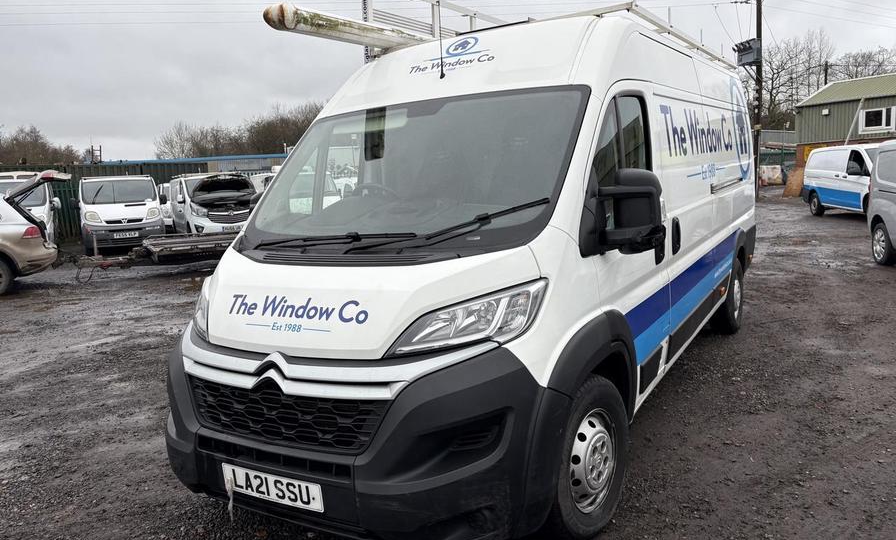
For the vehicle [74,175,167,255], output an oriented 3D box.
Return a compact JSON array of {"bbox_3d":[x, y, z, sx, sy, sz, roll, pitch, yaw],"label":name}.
[{"bbox_3d":[-9.174,-1.584,18.798,1.900,1.970,4.780,-6,8,-25],"label":"vehicle"}]

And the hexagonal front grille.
[{"bbox_3d":[-0.672,0.534,2.612,1.070,0.230,0.140,1,10,31],"label":"hexagonal front grille"}]

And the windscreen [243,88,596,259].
[{"bbox_3d":[-0.237,-0.465,3.308,1.720,0.180,1.080,1,52,31],"label":"windscreen"}]

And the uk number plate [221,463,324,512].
[{"bbox_3d":[-0.684,0.838,2.599,0.520,0.111,0.015,1,10,31],"label":"uk number plate"}]

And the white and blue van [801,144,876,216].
[{"bbox_3d":[11.372,-2.318,17.653,1.930,1.910,4.950,-2,8,6],"label":"white and blue van"}]

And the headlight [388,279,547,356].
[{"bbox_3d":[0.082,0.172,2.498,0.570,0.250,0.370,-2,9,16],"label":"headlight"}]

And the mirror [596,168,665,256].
[{"bbox_3d":[0.784,-0.256,2.856,0.270,0.370,0.200,1,10,31],"label":"mirror"}]

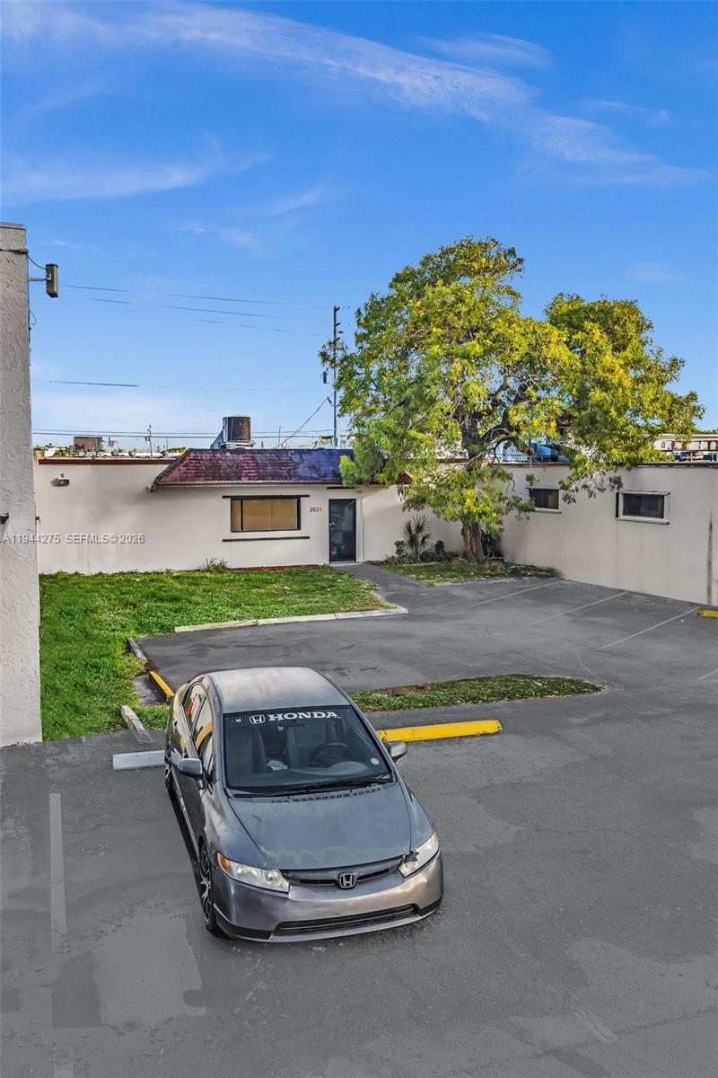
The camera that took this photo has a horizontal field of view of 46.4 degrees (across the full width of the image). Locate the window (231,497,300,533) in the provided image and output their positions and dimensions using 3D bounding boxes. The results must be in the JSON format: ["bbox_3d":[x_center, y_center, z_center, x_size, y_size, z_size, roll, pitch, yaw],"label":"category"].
[{"bbox_3d":[-3.039,-0.815,27.358,2.330,1.130,0.130,-2,6,-22],"label":"window"}]

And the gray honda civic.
[{"bbox_3d":[-0.719,2.038,7.720,1.800,1.435,4.490,-1,6,-17],"label":"gray honda civic"}]

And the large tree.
[{"bbox_3d":[4.631,-4.146,26.626,11.300,10.300,9.500,0,5,0],"label":"large tree"}]

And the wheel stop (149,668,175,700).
[{"bbox_3d":[-2.957,2.224,12.544,0.160,0.130,1.600,-2,6,-24],"label":"wheel stop"}]

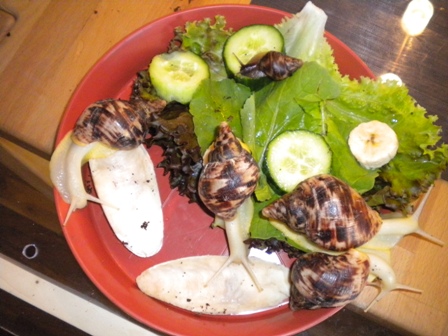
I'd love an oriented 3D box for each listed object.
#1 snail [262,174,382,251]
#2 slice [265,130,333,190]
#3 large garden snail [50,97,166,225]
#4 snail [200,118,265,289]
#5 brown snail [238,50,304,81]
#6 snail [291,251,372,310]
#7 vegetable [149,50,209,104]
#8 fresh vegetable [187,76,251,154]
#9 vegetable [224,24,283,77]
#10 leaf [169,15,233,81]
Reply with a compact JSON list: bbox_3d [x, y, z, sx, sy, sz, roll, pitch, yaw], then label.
[{"bbox_3d":[0.069,0.032,0.376,0.082,0.043,0.048,7,76,2],"label":"snail"},{"bbox_3d":[0.055,-0.005,0.392,0.046,0.012,0.046,0,77,-4],"label":"slice"},{"bbox_3d":[-0.088,-0.006,0.394,0.060,0.042,0.108,32,78,8],"label":"large garden snail"},{"bbox_3d":[0.005,0.028,0.389,0.045,0.042,0.118,-3,76,-1],"label":"snail"},{"bbox_3d":[0.034,-0.076,0.397,0.046,0.019,0.020,-7,76,-2],"label":"brown snail"},{"bbox_3d":[0.074,0.078,0.369,0.059,0.041,0.043,-24,77,-6],"label":"snail"},{"bbox_3d":[-0.035,-0.071,0.415,0.045,0.015,0.045,0,61,-5],"label":"vegetable"},{"bbox_3d":[-0.004,-0.040,0.409,0.045,0.014,0.056,0,76,0],"label":"fresh vegetable"},{"bbox_3d":[0.023,-0.092,0.417,0.046,0.017,0.046,0,75,-2],"label":"vegetable"},{"bbox_3d":[-0.019,-0.096,0.425,0.050,0.020,0.053,0,76,0],"label":"leaf"}]

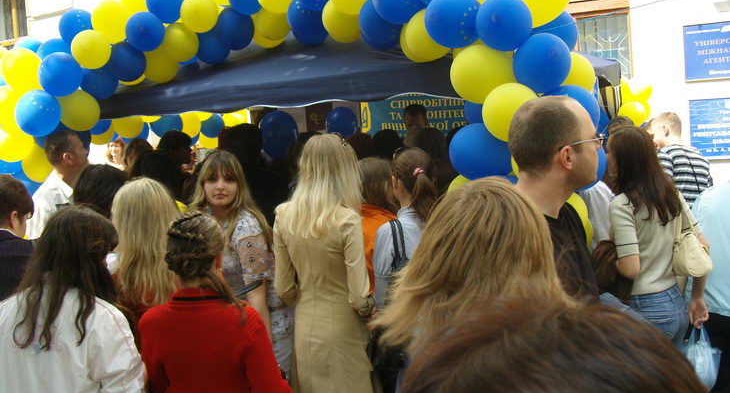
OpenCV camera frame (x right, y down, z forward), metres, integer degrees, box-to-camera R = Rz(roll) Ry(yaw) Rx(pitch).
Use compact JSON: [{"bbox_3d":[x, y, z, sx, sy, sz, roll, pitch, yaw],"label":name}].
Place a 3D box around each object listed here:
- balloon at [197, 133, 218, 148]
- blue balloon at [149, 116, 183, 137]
[{"bbox_3d":[-1.475,-0.582,7.700,0.245,0.260,0.245,-4,2,-11],"label":"balloon"},{"bbox_3d":[-1.668,-0.598,6.750,0.260,0.280,0.260,-3,2,0],"label":"blue balloon"}]

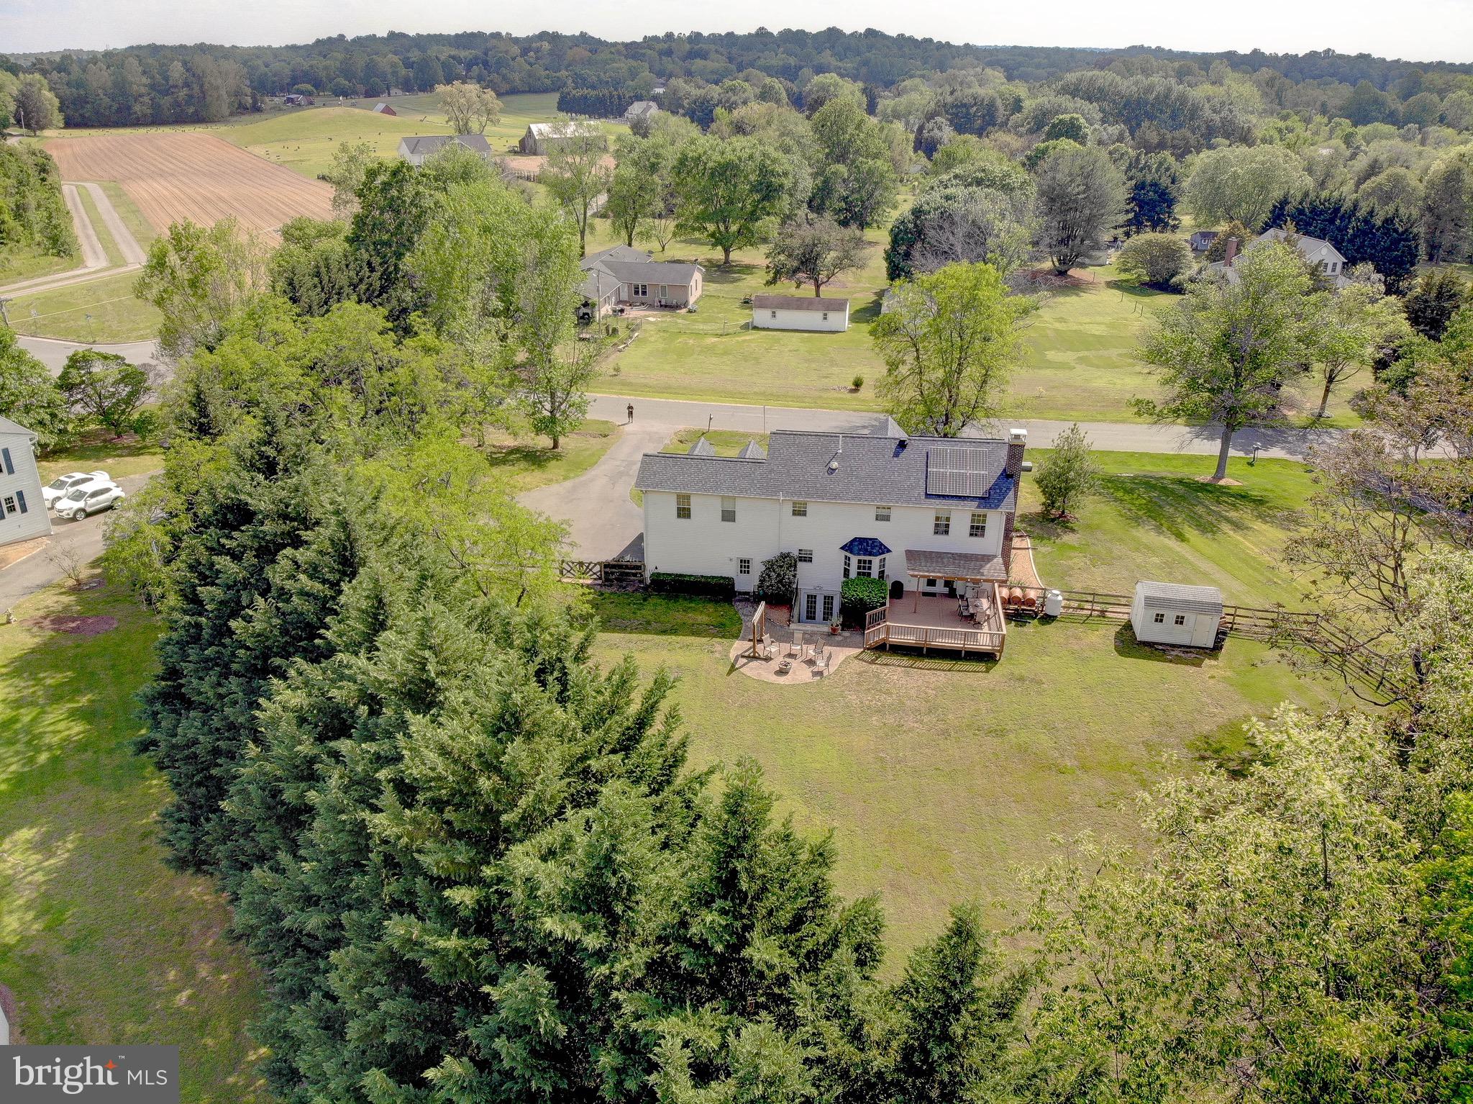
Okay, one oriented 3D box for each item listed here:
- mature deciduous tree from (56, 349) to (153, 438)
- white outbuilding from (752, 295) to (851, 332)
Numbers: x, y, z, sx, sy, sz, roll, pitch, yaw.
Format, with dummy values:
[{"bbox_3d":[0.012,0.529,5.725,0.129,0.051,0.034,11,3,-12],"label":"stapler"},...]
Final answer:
[{"bbox_3d":[-49.180,-12.290,79.770,7.620,7.140,7.230,0,26,0],"label":"mature deciduous tree"},{"bbox_3d":[6.820,-25.160,106.500,9.900,3.250,4.000,3,27,6],"label":"white outbuilding"}]

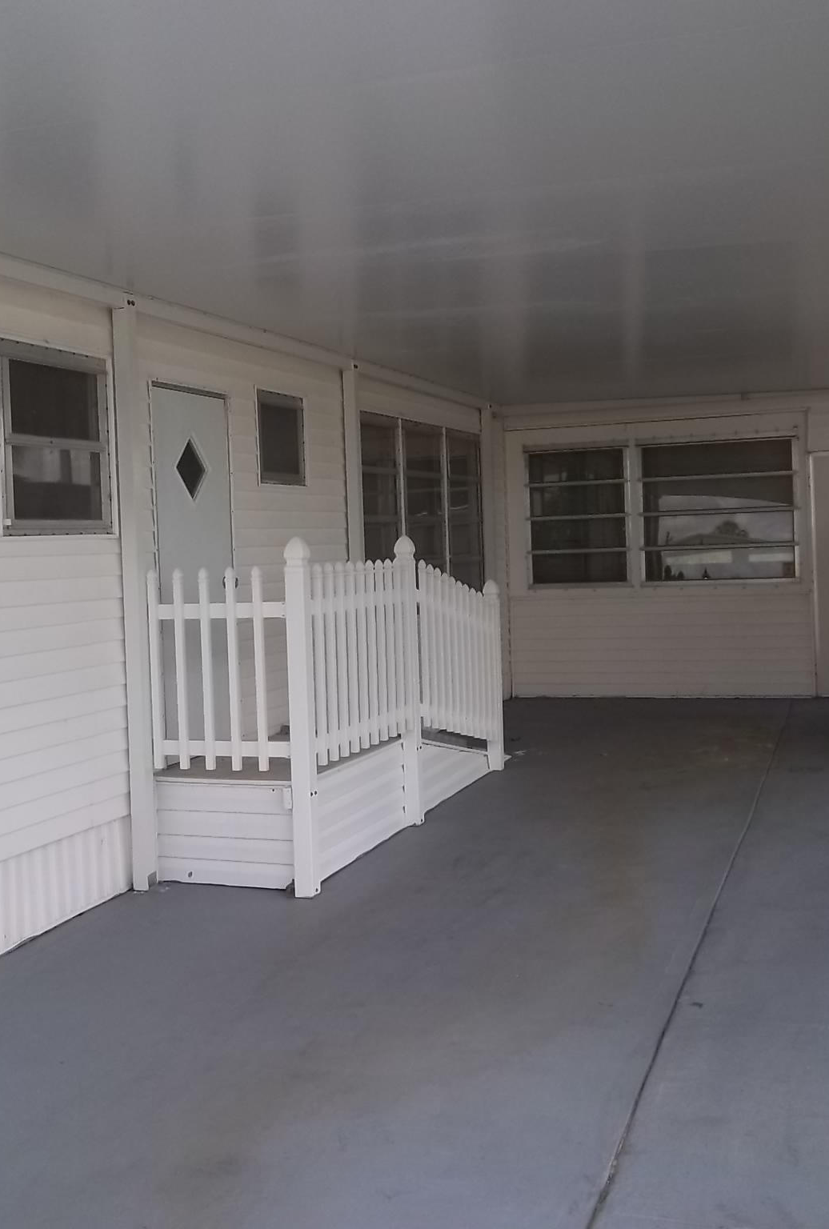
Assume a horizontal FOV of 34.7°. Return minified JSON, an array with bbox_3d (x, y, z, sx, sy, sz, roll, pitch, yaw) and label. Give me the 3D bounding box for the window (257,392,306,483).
[{"bbox_3d":[-0.757,-1.004,7.569,0.060,0.523,0.600,-1,3,20],"label":"window"}]

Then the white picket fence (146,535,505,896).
[{"bbox_3d":[-0.327,0.376,7.326,0.799,1.596,2.934,-1,3,21],"label":"white picket fence"}]

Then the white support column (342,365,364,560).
[{"bbox_3d":[-0.369,-0.281,8.537,0.076,2.578,0.076,-1,3,20],"label":"white support column"}]

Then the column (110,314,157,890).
[{"bbox_3d":[-1.271,-0.061,5.993,0.076,2.625,0.078,-1,3,20],"label":"column"}]

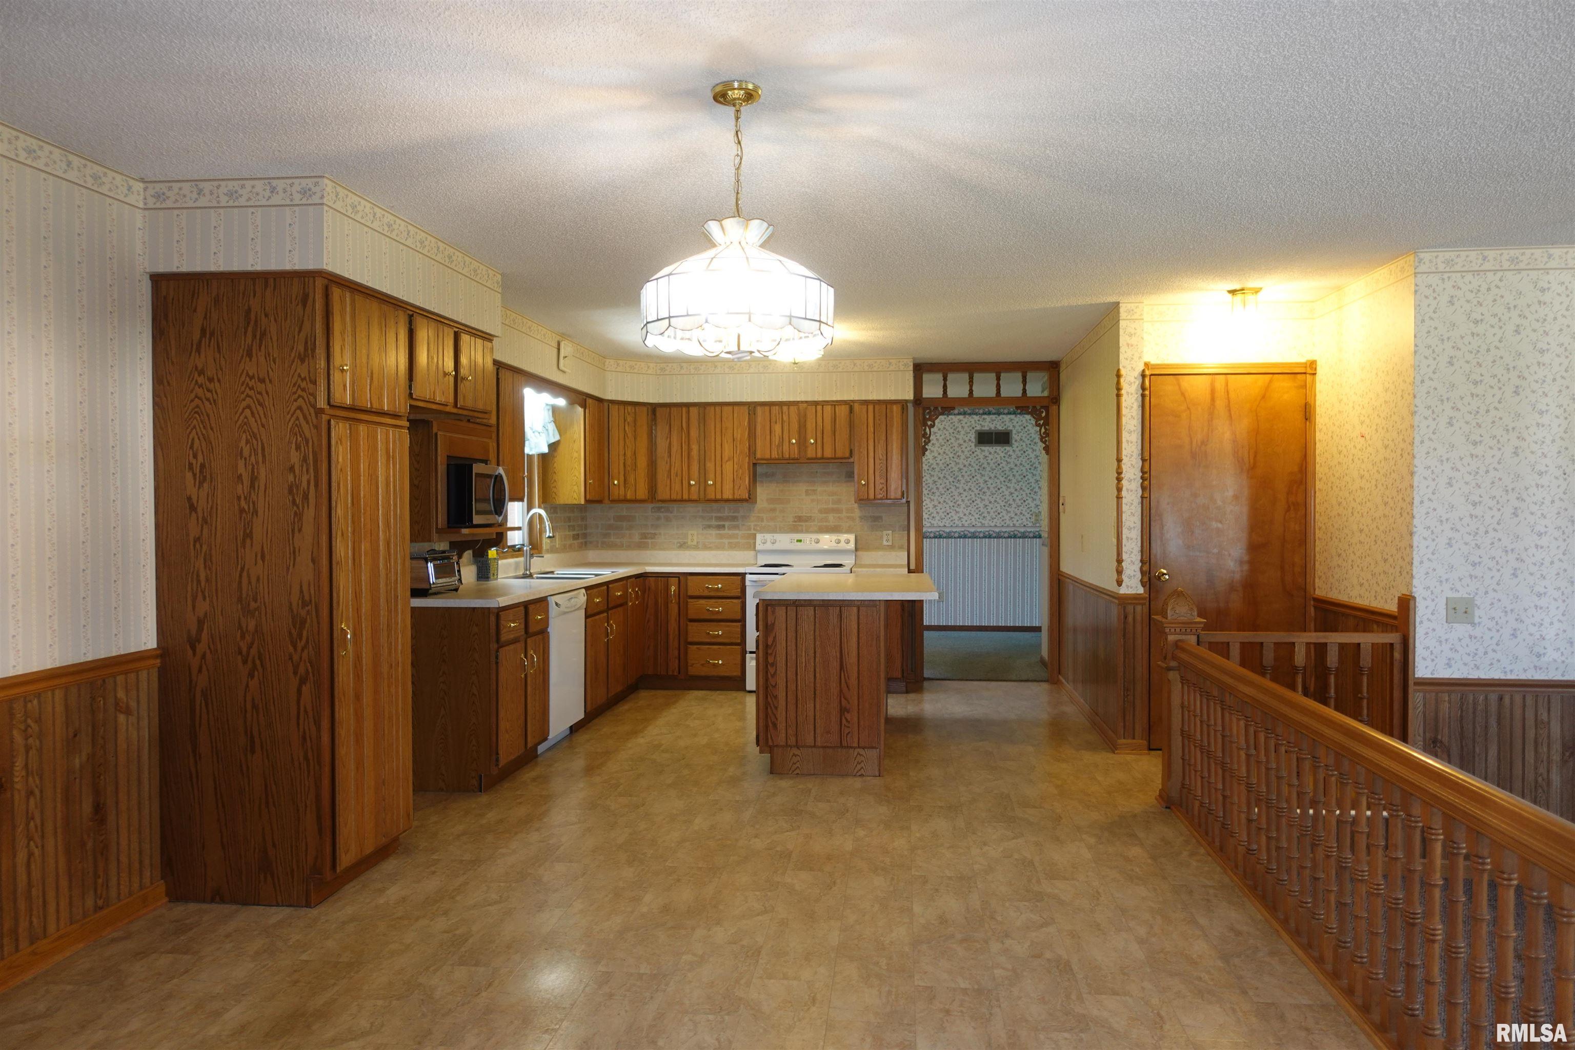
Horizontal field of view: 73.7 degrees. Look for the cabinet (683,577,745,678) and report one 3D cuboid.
[{"bbox_3d":[-0.499,0.738,7.978,0.455,0.784,0.620,0,1,6],"label":"cabinet"}]

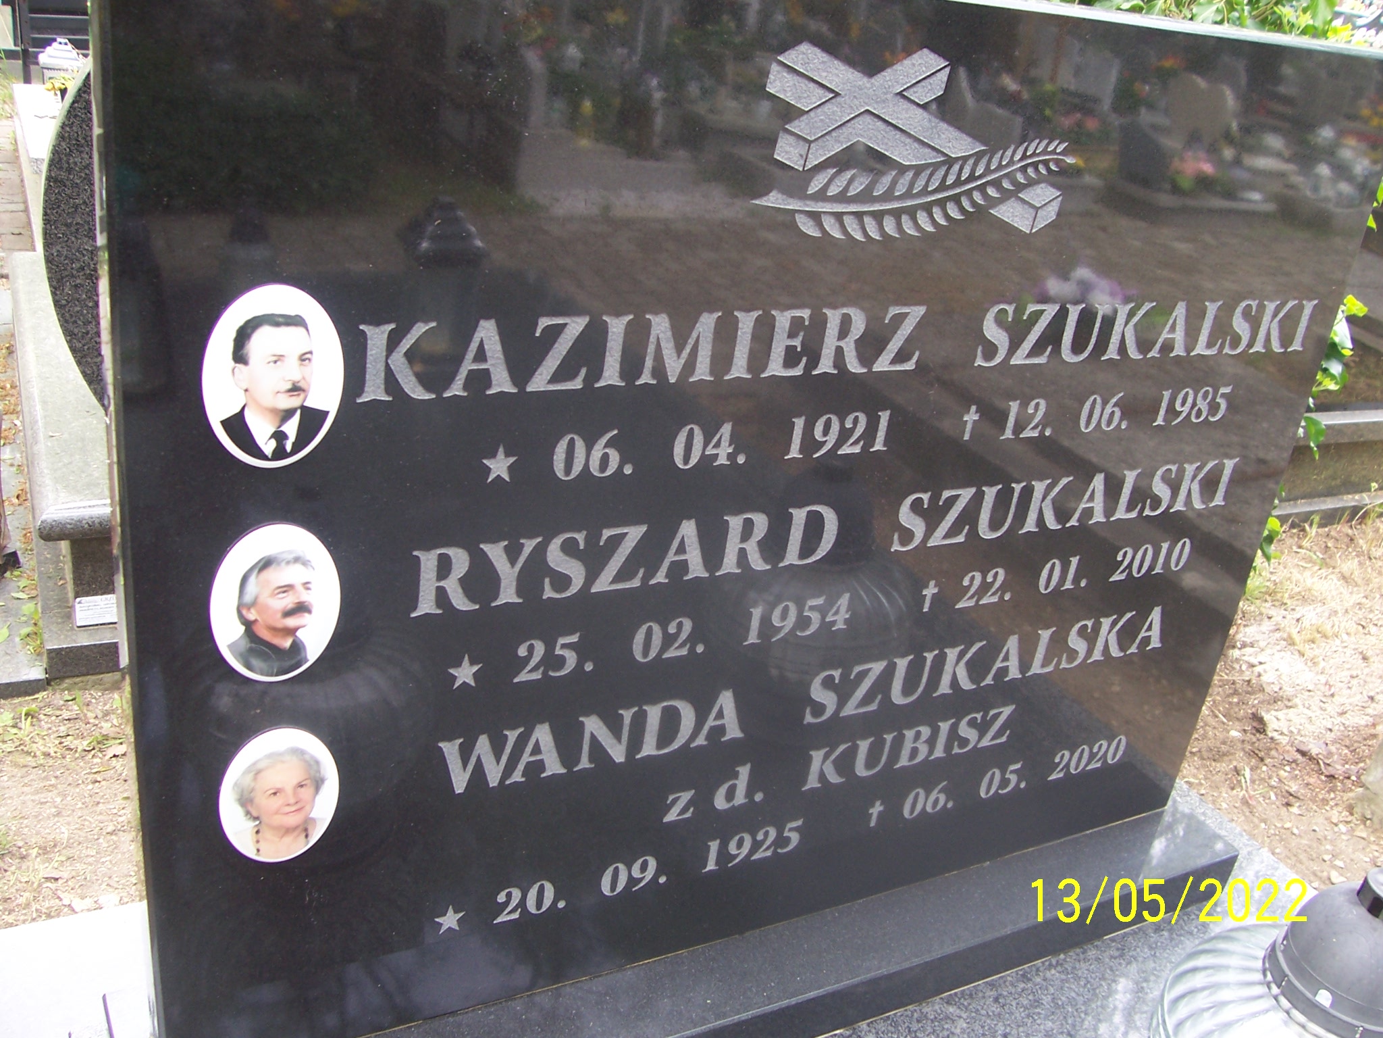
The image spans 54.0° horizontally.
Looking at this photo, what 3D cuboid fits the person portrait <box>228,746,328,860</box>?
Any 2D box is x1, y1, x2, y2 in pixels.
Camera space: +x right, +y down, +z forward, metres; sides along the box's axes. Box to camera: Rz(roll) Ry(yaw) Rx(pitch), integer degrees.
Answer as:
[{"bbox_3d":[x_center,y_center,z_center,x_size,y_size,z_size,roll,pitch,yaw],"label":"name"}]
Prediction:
[{"bbox_3d":[-0.366,0.255,1.204,0.091,0.125,0.008,-6,29,-28],"label":"person portrait"}]

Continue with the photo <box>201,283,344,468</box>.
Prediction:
[{"bbox_3d":[-0.315,-0.106,1.025,0.110,0.150,0.010,-6,29,-28],"label":"photo"}]

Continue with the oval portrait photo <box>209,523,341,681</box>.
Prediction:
[{"bbox_3d":[-0.340,0.070,1.112,0.110,0.150,0.010,-6,29,-28],"label":"oval portrait photo"}]

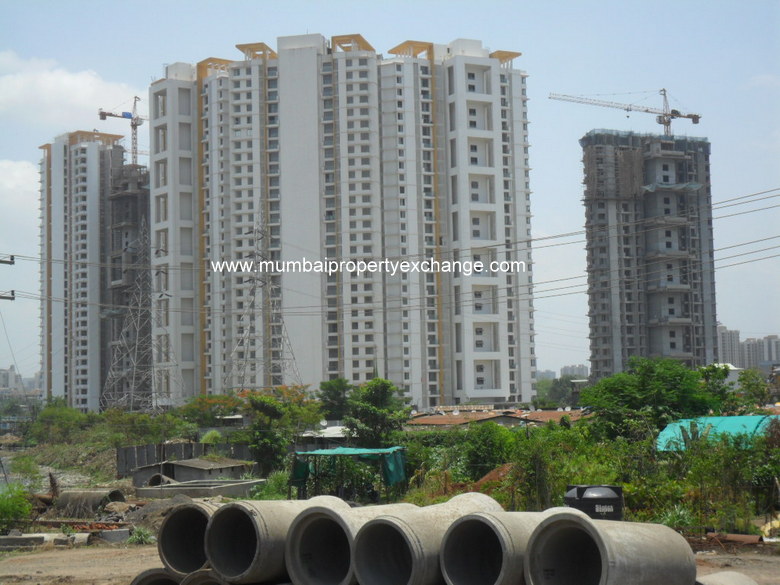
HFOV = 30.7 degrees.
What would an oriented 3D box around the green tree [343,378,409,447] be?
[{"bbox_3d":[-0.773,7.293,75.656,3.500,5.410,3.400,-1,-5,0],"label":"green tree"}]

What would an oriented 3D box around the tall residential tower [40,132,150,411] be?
[{"bbox_3d":[-93.964,-2.623,456.039,29.000,94.267,23.000,2,-6,-37],"label":"tall residential tower"}]

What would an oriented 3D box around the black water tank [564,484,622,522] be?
[{"bbox_3d":[4.991,5.526,34.647,1.420,1.620,1.420,-1,-5,0],"label":"black water tank"}]

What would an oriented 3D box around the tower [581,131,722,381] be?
[{"bbox_3d":[71.855,-3.853,394.606,28.000,78.869,23.000,1,-5,-28],"label":"tower"}]

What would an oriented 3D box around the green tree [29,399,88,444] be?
[{"bbox_3d":[-33.736,13.175,144.468,6.100,4.764,5.600,-1,-5,0],"label":"green tree"}]

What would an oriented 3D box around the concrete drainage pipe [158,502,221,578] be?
[{"bbox_3d":[-2.714,4.272,25.012,1.360,1.360,2.500,-5,-6,40],"label":"concrete drainage pipe"}]

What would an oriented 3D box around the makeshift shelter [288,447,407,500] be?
[{"bbox_3d":[-1.741,7.718,59.564,4.750,2.415,4.000,-2,-5,6],"label":"makeshift shelter"}]

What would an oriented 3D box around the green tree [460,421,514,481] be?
[{"bbox_3d":[5.120,8.399,74.547,2.900,3.131,2.800,-1,-5,0],"label":"green tree"}]

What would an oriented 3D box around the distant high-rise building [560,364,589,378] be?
[{"bbox_3d":[259.321,134.346,1995.299,38.000,66.214,28.000,-1,-5,0],"label":"distant high-rise building"}]

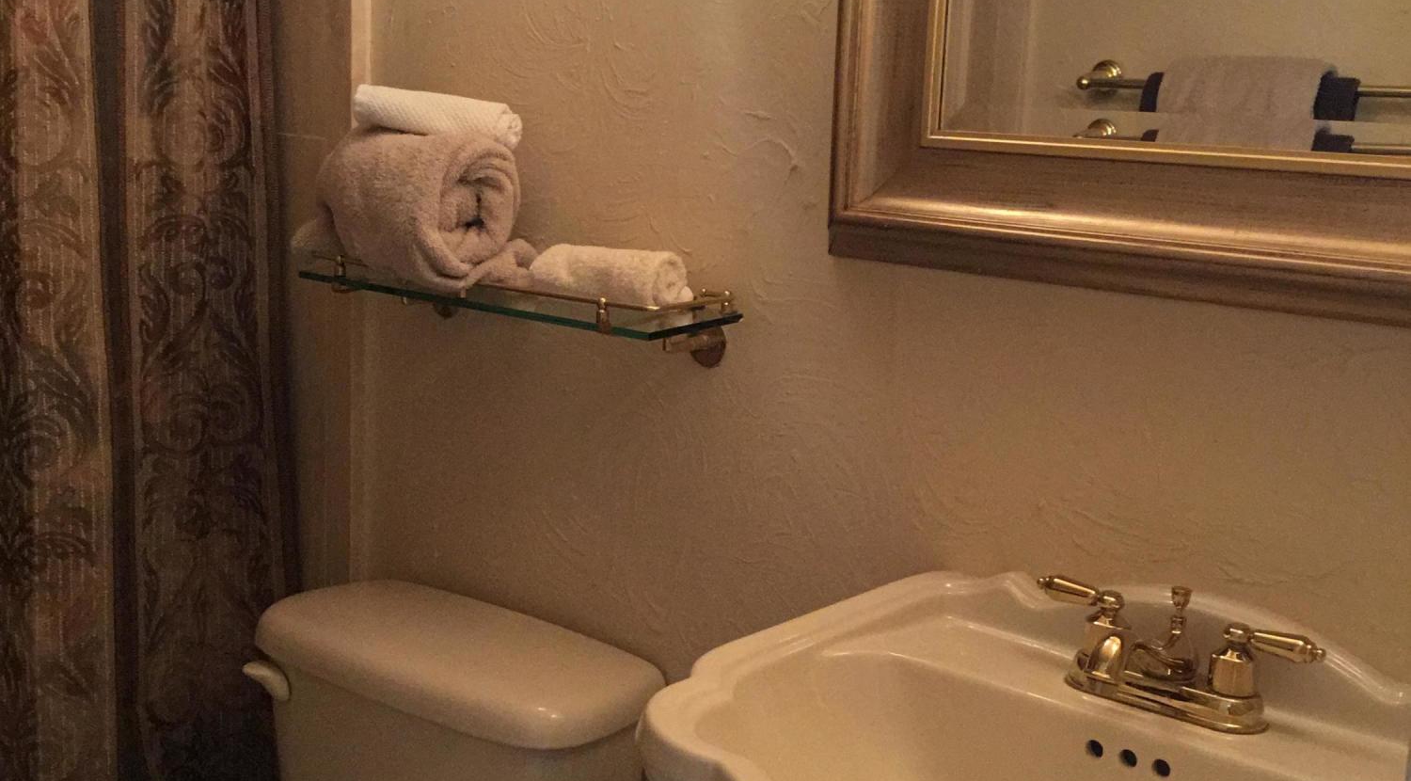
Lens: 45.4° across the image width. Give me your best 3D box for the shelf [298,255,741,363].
[{"bbox_3d":[-0.214,-0.093,1.786,0.557,0.078,0.130,12,14,41],"label":"shelf"}]

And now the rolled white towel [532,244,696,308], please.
[{"bbox_3d":[-0.097,-0.114,1.695,0.198,0.061,0.064,12,14,41],"label":"rolled white towel"}]

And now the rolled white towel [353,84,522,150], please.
[{"bbox_3d":[-0.293,-0.295,1.831,0.247,0.048,0.051,15,16,40],"label":"rolled white towel"}]

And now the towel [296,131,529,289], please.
[{"bbox_3d":[-0.326,-0.205,1.865,0.279,0.164,0.132,12,14,41],"label":"towel"}]

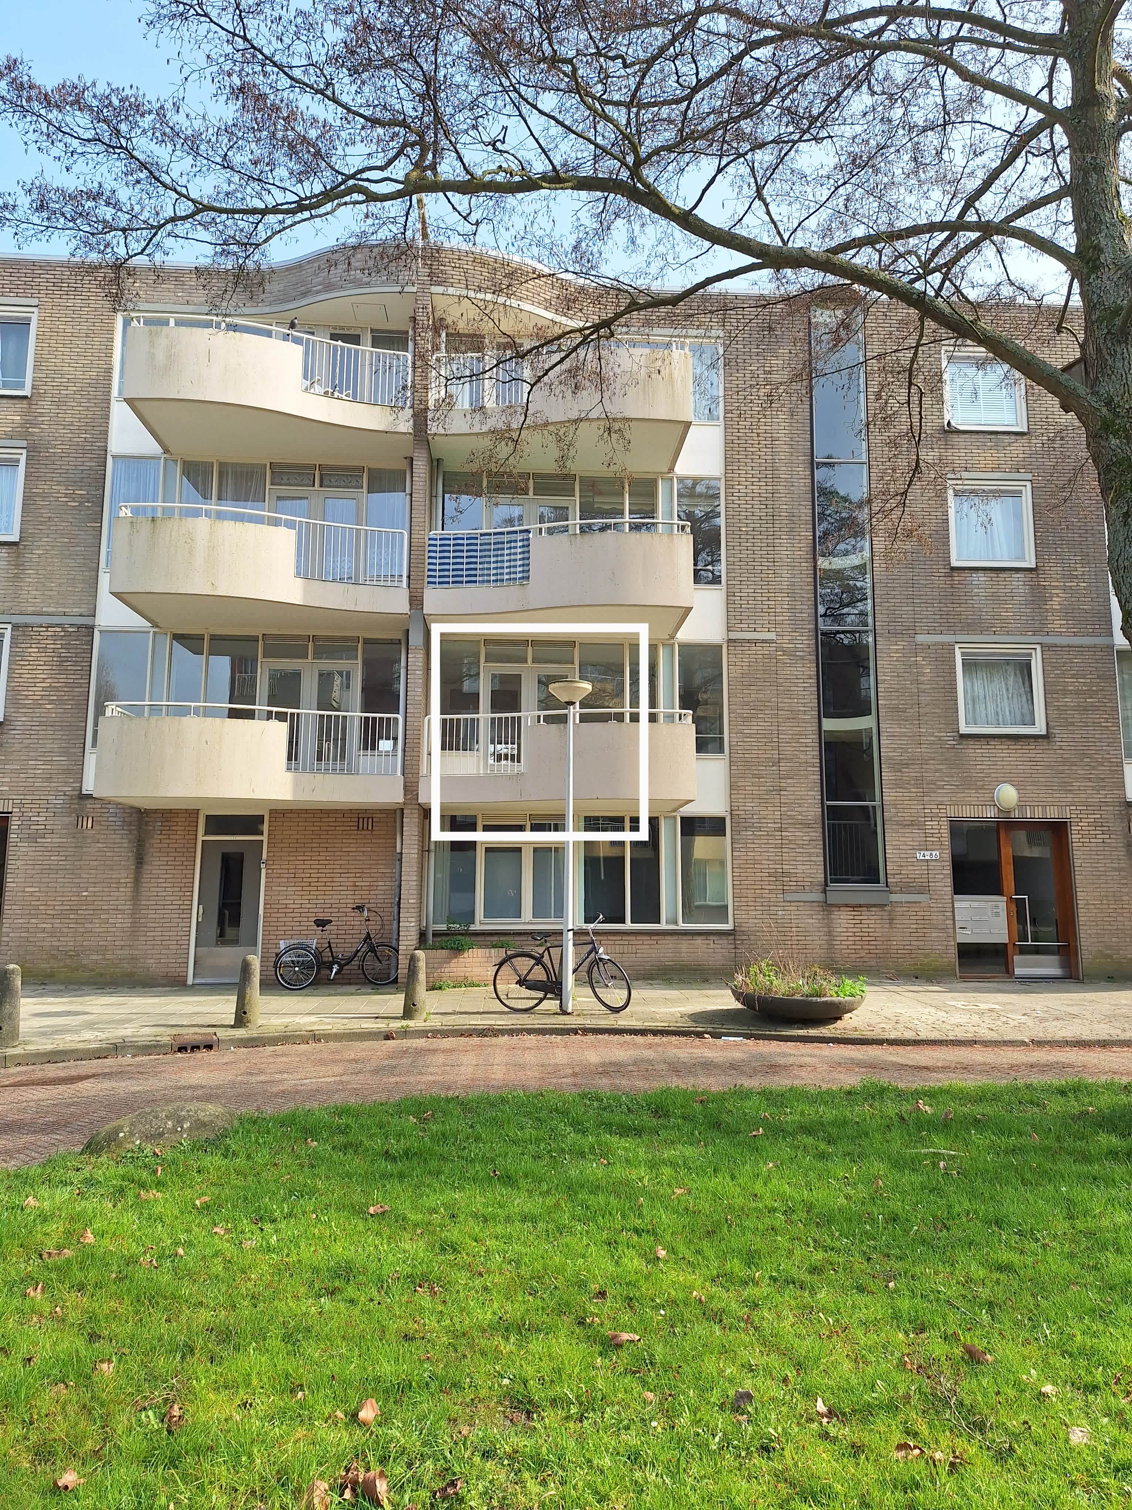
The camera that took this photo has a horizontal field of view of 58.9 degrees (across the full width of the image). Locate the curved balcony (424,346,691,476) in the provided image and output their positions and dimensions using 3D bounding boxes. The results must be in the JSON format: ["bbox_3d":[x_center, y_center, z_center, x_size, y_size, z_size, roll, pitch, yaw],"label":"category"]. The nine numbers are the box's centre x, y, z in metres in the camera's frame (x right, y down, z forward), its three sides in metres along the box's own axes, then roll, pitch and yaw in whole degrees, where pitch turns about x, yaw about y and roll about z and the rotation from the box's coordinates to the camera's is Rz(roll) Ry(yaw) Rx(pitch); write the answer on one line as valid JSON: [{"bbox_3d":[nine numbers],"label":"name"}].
[{"bbox_3d":[-0.143,-5.281,15.105,3.800,1.270,1.760,1,-8,-5],"label":"curved balcony"}]

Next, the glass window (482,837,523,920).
[{"bbox_3d":[-0.928,1.845,14.830,0.600,1.229,0.100,1,-8,-3],"label":"glass window"}]

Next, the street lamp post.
[{"bbox_3d":[0.048,1.076,12.424,0.560,4.123,0.560,0,-8,0],"label":"street lamp post"}]

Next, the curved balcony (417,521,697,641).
[{"bbox_3d":[-0.151,-2.570,14.704,3.776,1.260,1.622,1,-8,-3],"label":"curved balcony"}]

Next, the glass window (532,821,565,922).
[{"bbox_3d":[-0.227,1.711,14.893,0.613,1.514,0.100,1,-8,-3],"label":"glass window"}]

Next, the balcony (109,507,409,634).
[{"bbox_3d":[-4.207,-2.642,14.507,3.910,1.240,2.000,1,-8,-3],"label":"balcony"}]

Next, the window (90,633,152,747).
[{"bbox_3d":[-6.643,-1.005,14.987,0.800,1.760,0.100,1,-8,-3],"label":"window"}]

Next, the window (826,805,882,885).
[{"bbox_3d":[4.439,1.376,15.438,0.890,1.213,0.120,1,-8,-4],"label":"window"}]

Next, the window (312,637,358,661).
[{"bbox_3d":[-3.507,-1.611,15.219,0.689,0.385,0.120,1,-8,-4],"label":"window"}]

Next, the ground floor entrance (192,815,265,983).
[{"bbox_3d":[-4.982,2.108,14.802,0.950,2.463,0.150,1,-8,-3],"label":"ground floor entrance"}]

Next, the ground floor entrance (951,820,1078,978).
[{"bbox_3d":[7.059,2.282,15.899,1.980,2.460,0.350,1,-8,-3],"label":"ground floor entrance"}]

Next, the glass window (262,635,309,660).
[{"bbox_3d":[-4.265,-1.633,15.260,0.713,0.386,0.080,1,-8,-5],"label":"glass window"}]

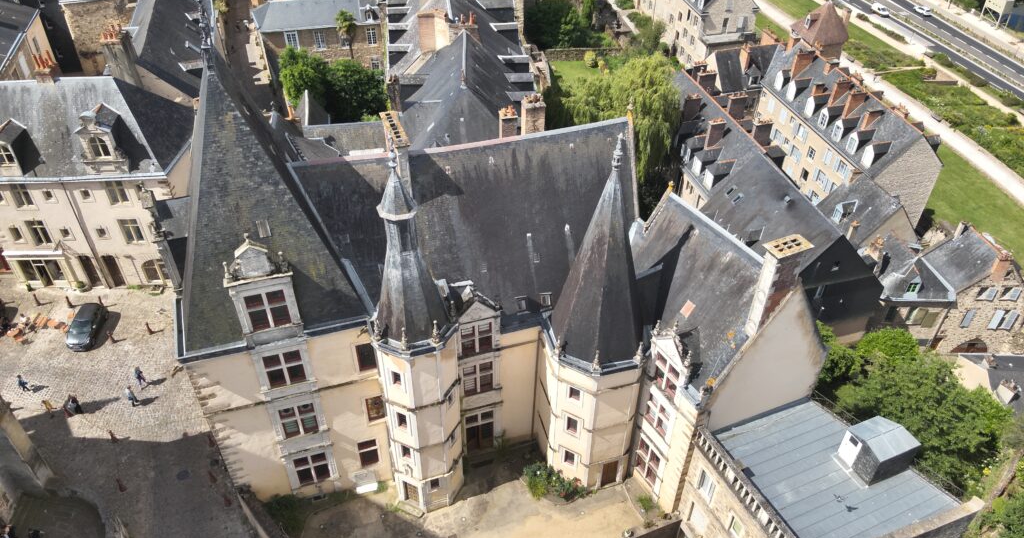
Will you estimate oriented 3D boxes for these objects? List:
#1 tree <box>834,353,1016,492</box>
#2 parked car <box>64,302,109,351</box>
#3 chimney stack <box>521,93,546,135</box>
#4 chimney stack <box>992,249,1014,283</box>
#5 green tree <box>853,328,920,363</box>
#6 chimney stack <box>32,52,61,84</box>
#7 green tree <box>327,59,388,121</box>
[{"bbox_3d":[26.937,9.921,46.512,10.800,9.700,10.300,29,46,31],"label":"tree"},{"bbox_3d":[-32.647,4.489,54.452,1.820,1.570,4.380,-3,38,-5],"label":"parked car"},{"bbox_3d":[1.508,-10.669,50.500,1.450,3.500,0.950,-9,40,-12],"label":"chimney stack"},{"bbox_3d":[41.446,-0.212,60.300,0.950,2.800,0.850,0,39,0],"label":"chimney stack"},{"bbox_3d":[32.082,6.774,60.500,4.900,4.900,4.600,0,39,0],"label":"green tree"},{"bbox_3d":[-33.276,-14.317,50.700,1.200,2.300,1.050,0,39,0],"label":"chimney stack"},{"bbox_3d":[-18.044,-20.741,82.592,7.000,7.500,7.000,-7,39,-10],"label":"green tree"}]

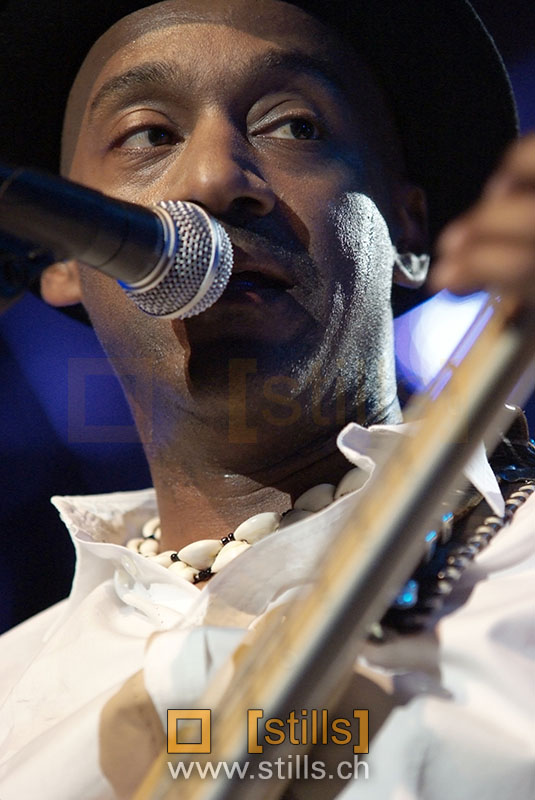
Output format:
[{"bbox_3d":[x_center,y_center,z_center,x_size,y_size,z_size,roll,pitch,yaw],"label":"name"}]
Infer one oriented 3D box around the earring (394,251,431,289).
[{"bbox_3d":[0.065,-0.059,2.180,0.016,0.016,0.008,13,-21,-33],"label":"earring"}]

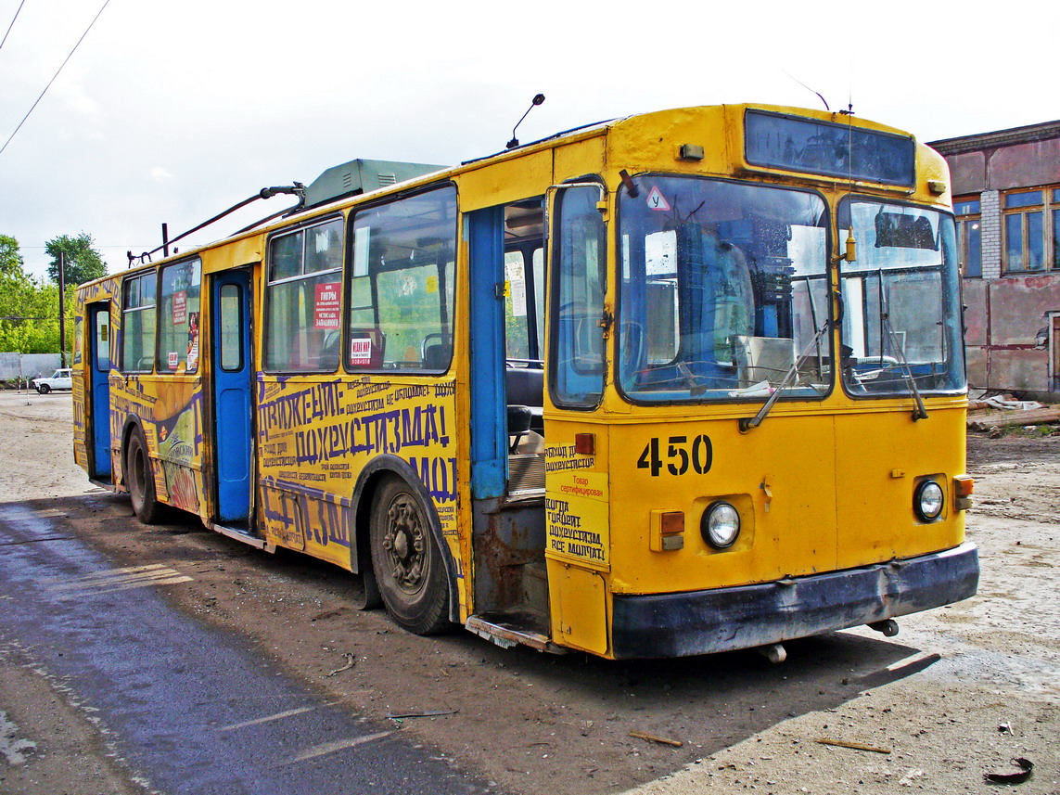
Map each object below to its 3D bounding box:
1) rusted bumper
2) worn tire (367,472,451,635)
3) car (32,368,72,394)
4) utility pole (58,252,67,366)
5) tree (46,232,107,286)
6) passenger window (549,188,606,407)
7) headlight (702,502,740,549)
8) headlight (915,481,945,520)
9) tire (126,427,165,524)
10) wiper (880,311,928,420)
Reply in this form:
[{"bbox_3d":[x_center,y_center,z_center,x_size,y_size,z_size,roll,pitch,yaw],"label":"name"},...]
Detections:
[{"bbox_3d":[1.430,0.951,5.365,2.440,0.270,0.250,-1,2,-32],"label":"rusted bumper"},{"bbox_3d":[-0.587,0.839,6.620,0.280,1.040,1.040,-1,2,-32],"label":"worn tire"},{"bbox_3d":[-30.060,-1.009,72.500,3.800,1.600,1.680,-1,1,-20],"label":"car"},{"bbox_3d":[-34.200,-5.700,83.000,0.280,9.900,0.280,-1,1,-17],"label":"utility pole"},{"bbox_3d":[-41.230,-8.179,103.000,5.600,13.500,5.600,-1,1,-23],"label":"tree"},{"bbox_3d":[0.201,-0.441,4.917,0.050,0.945,0.420,-1,2,-32],"label":"passenger window"},{"bbox_3d":[0.829,0.554,5.014,0.200,0.200,0.080,-1,2,-32],"label":"headlight"},{"bbox_3d":[2.017,0.531,5.770,0.200,0.200,0.080,-1,2,-32],"label":"headlight"},{"bbox_3d":[-3.916,0.780,11.809,0.280,1.040,1.040,-1,2,-32],"label":"tire"},{"bbox_3d":[1.819,-0.149,5.532,0.080,0.580,0.070,-31,16,-28],"label":"wiper"}]

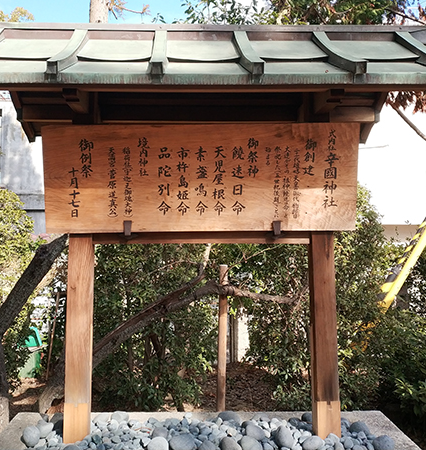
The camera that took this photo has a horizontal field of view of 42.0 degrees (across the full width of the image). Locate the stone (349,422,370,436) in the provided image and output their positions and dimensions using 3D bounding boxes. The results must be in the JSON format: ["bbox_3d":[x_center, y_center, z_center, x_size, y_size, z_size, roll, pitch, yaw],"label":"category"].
[{"bbox_3d":[0.817,1.143,3.093,0.109,0.078,0.098,0,-4,-2],"label":"stone"}]

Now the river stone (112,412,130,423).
[{"bbox_3d":[-0.561,1.168,3.366,0.105,0.063,0.088,0,-4,-2],"label":"river stone"}]

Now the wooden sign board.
[{"bbox_3d":[-0.061,-0.251,3.032,1.700,0.580,0.050,-1,9,-1],"label":"wooden sign board"}]

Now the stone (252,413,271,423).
[{"bbox_3d":[0.294,1.171,3.366,0.112,0.063,0.088,0,-4,-2],"label":"stone"}]

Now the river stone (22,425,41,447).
[{"bbox_3d":[-0.974,1.138,2.986,0.094,0.102,0.098,0,-4,-2],"label":"river stone"}]

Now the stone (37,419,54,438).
[{"bbox_3d":[-0.928,1.127,3.064,0.090,0.088,0.093,0,-4,-2],"label":"stone"}]

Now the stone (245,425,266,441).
[{"bbox_3d":[0.230,1.135,3.034,0.102,0.080,0.088,0,-4,-2],"label":"stone"}]

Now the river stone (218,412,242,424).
[{"bbox_3d":[0.099,1.160,3.317,0.134,0.083,0.107,0,-4,-2],"label":"river stone"}]

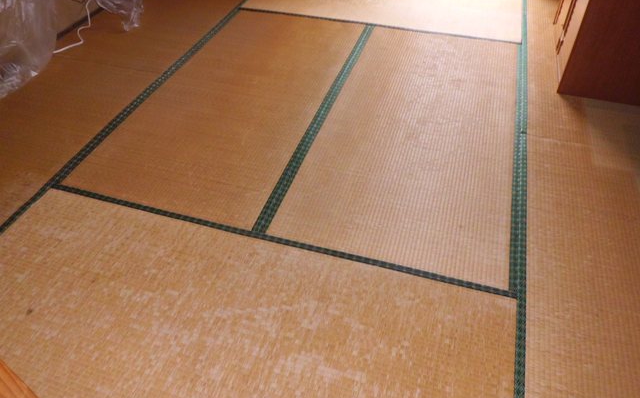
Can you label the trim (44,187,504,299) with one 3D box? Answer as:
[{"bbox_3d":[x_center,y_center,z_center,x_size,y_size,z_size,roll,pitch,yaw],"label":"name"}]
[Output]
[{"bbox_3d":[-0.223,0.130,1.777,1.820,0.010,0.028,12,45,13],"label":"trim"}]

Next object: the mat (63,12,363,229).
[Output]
[{"bbox_3d":[-0.381,-0.568,2.517,0.883,0.030,1.820,12,45,13],"label":"mat"}]

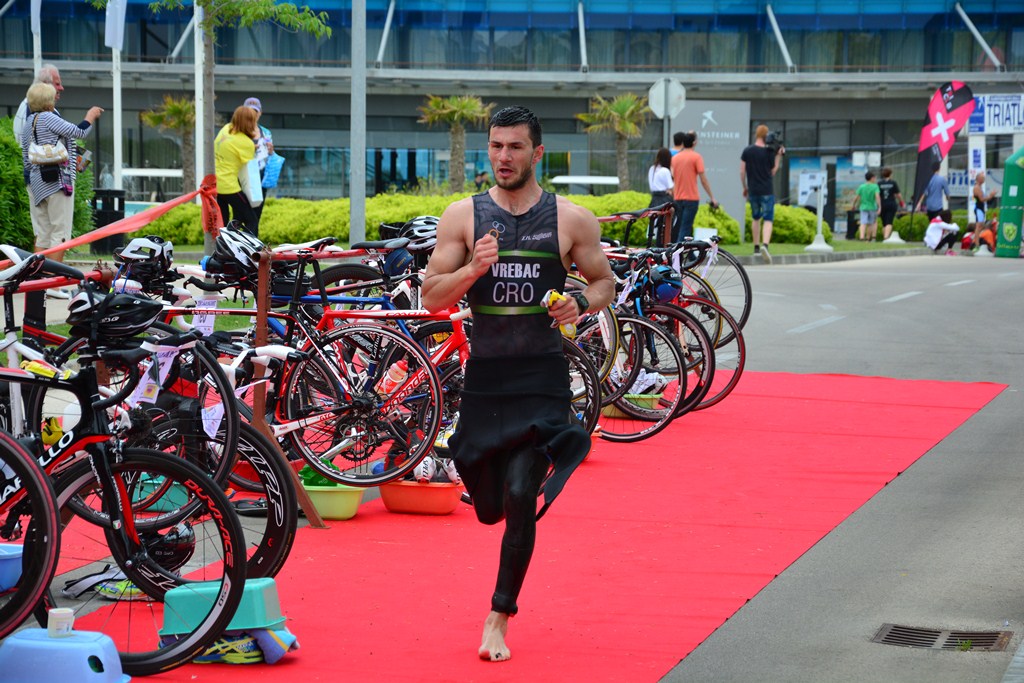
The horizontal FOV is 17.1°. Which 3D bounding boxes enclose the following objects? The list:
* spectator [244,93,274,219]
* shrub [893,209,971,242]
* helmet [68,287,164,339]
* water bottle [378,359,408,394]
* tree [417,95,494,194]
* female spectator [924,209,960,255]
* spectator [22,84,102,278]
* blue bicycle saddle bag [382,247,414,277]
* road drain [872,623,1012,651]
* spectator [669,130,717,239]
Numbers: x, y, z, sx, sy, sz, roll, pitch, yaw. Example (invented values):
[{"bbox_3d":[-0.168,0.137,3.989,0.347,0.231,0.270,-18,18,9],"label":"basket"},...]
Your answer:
[{"bbox_3d":[-2.284,-1.327,30.400,0.520,1.700,0.380,1,4,20],"label":"spectator"},{"bbox_3d":[9.094,-2.504,74.000,1.650,0.740,1.300,0,3,0],"label":"shrub"},{"bbox_3d":[-1.176,-0.086,10.100,0.280,0.155,0.205,-4,3,1],"label":"helmet"},{"bbox_3d":[-0.512,0.156,14.650,0.074,0.190,0.074,38,10,12],"label":"water bottle"},{"bbox_3d":[-1.142,-3.719,69.000,1.600,2.600,1.600,0,3,0],"label":"tree"},{"bbox_3d":[8.071,-2.062,64.000,0.620,0.860,0.450,2,4,31],"label":"female spectator"},{"bbox_3d":[-3.392,-1.137,25.700,0.550,1.630,0.550,3,4,41],"label":"spectator"},{"bbox_3d":[-0.519,-0.368,15.600,0.140,0.135,0.090,1,4,12],"label":"blue bicycle saddle bag"},{"bbox_3d":[1.366,0.950,10.821,0.430,0.040,0.420,1,3,12],"label":"road drain"},{"bbox_3d":[2.390,-1.927,45.200,0.580,1.740,0.420,1,3,9],"label":"spectator"}]

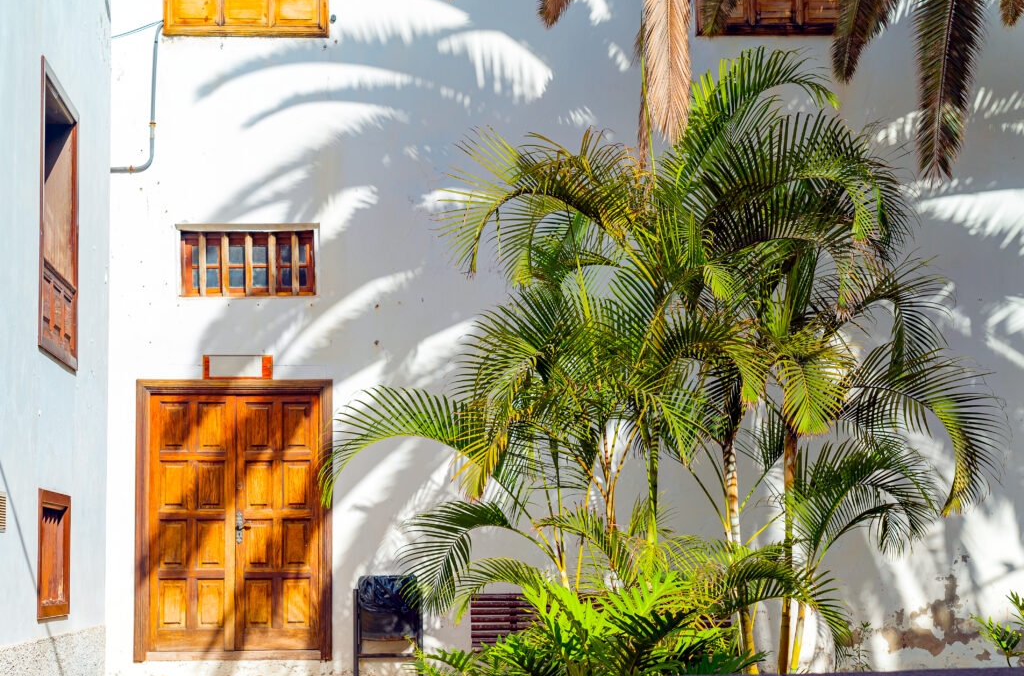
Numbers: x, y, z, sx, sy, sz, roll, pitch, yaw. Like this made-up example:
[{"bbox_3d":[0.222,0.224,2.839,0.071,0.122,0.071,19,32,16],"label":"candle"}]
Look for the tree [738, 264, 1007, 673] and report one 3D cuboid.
[{"bbox_3d":[2.395,0.867,11.700,1.960,2.933,1.700,0,-2,0],"label":"tree"}]

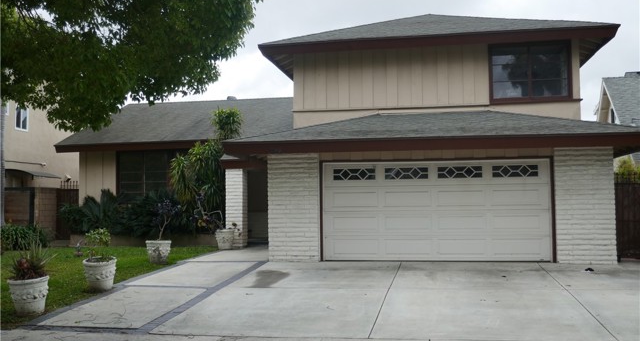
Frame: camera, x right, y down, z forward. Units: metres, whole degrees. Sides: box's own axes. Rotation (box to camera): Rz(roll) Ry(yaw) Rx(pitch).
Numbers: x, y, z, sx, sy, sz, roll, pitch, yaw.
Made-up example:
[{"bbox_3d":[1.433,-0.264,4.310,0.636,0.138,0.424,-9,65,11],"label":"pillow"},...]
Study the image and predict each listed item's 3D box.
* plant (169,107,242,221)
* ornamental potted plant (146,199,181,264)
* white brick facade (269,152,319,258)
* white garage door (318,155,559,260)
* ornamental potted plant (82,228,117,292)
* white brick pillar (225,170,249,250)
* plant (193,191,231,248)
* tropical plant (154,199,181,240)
[{"bbox_3d":[-3.338,0.029,18.300,2.117,3.764,1.750,-1,-4,11],"label":"plant"},{"bbox_3d":[-3.483,1.360,13.870,0.769,1.426,0.650,-1,-4,11],"label":"ornamental potted plant"},{"bbox_3d":[-0.553,0.825,13.952,1.180,2.390,0.260,-1,-4,11],"label":"white brick facade"},{"bbox_3d":[2.454,0.870,13.430,4.840,2.150,0.080,-1,-4,11],"label":"white garage door"},{"bbox_3d":[-3.734,1.505,10.550,0.585,1.077,0.580,-1,-4,11],"label":"ornamental potted plant"},{"bbox_3d":[-2.327,1.074,17.384,0.458,2.182,0.466,-1,-4,11],"label":"white brick pillar"},{"bbox_3d":[-2.907,1.346,16.750,1.050,1.561,0.750,-1,-4,11],"label":"plant"},{"bbox_3d":[-3.399,1.092,13.870,0.602,0.892,0.620,-1,-4,11],"label":"tropical plant"}]

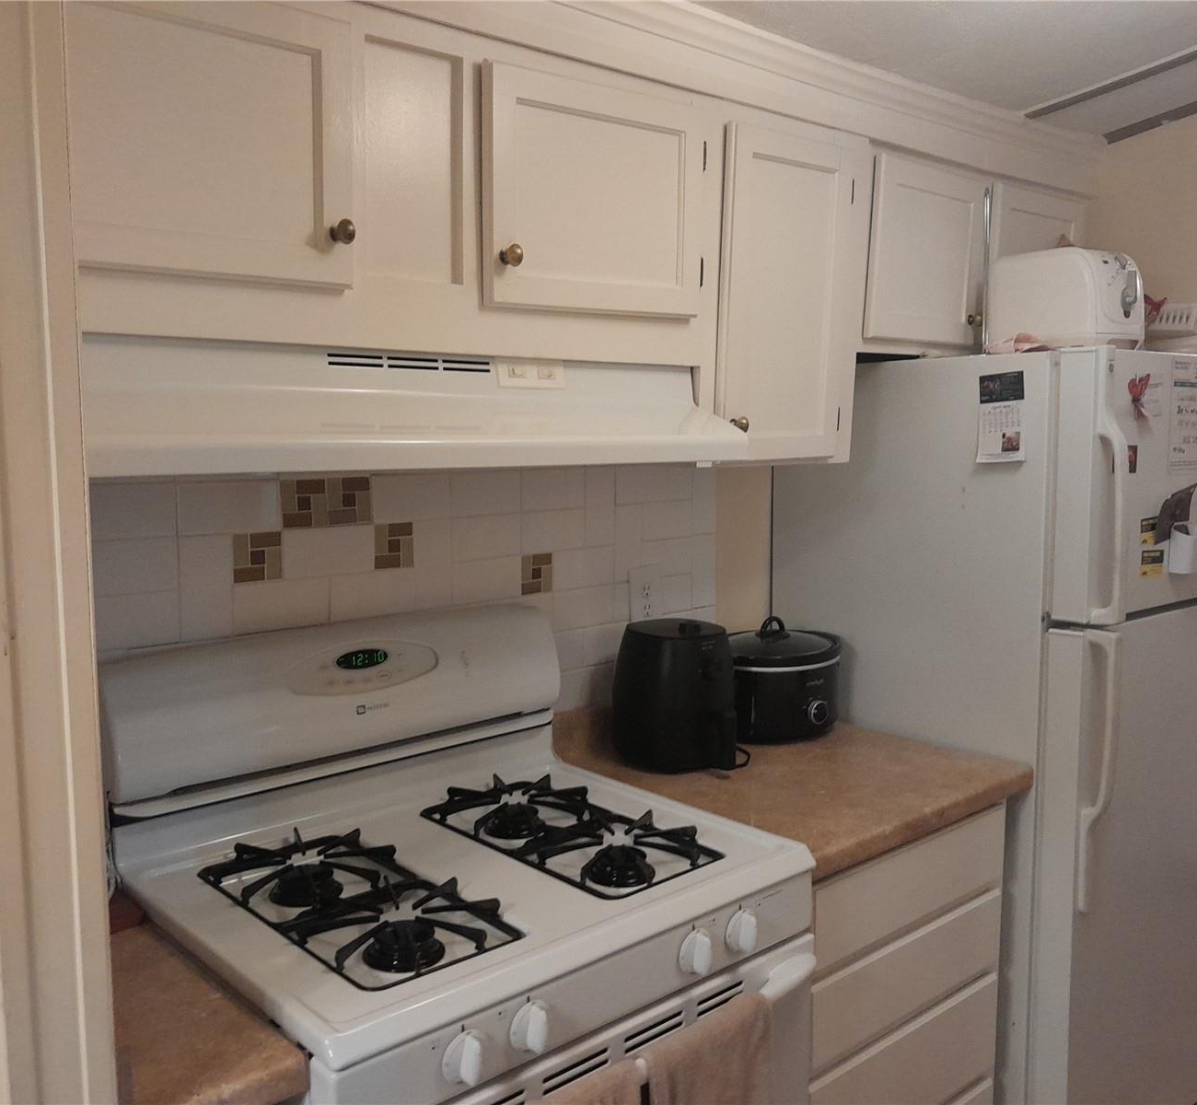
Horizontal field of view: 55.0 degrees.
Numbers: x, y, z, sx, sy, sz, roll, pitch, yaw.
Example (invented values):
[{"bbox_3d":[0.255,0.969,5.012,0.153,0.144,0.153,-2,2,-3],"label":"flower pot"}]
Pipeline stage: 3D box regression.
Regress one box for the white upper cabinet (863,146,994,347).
[{"bbox_3d":[0.563,-0.608,2.413,0.410,0.345,0.300,-6,8,-42],"label":"white upper cabinet"}]

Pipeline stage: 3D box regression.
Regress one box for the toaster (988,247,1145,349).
[{"bbox_3d":[0.881,-0.468,2.189,0.158,0.195,0.250,-4,7,-30],"label":"toaster"}]

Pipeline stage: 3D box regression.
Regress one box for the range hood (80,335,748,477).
[{"bbox_3d":[-0.302,-0.203,1.611,1.060,0.158,0.440,-6,8,-42],"label":"range hood"}]

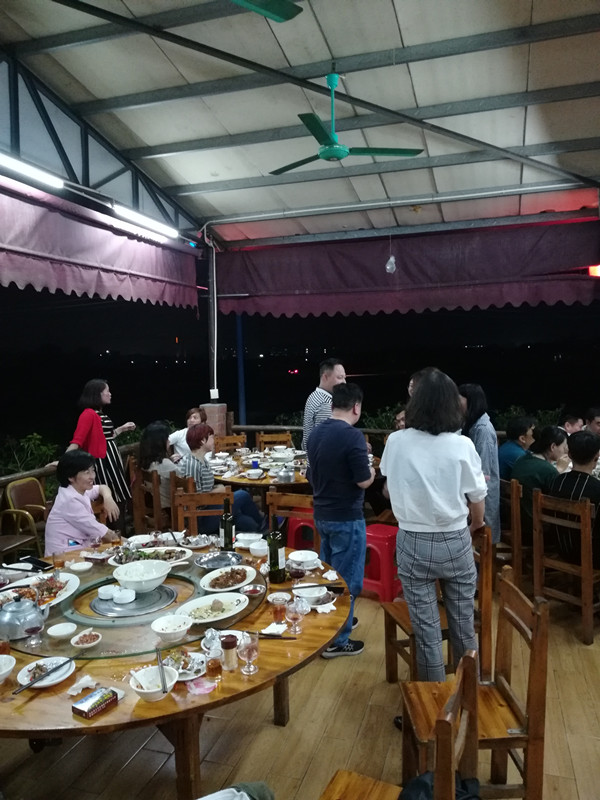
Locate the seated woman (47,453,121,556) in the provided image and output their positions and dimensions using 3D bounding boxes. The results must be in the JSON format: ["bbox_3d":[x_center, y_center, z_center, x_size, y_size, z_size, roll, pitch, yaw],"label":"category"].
[{"bbox_3d":[-1.102,0.921,3.499,0.640,1.270,0.480,-1,4,5],"label":"seated woman"}]

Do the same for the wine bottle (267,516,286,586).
[{"bbox_3d":[-0.106,0.674,2.739,0.077,0.306,0.077,-1,4,0],"label":"wine bottle"}]

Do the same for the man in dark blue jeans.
[{"bbox_3d":[0.259,0.702,3.737,0.400,1.620,0.480,-4,5,-36],"label":"man in dark blue jeans"}]

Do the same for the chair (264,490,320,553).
[{"bbox_3d":[-0.104,1.041,3.822,0.400,0.890,0.450,1,4,20],"label":"chair"}]

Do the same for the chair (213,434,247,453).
[{"bbox_3d":[-0.716,0.838,6.822,0.400,0.890,0.450,-3,4,-25],"label":"chair"}]

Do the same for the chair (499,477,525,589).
[{"bbox_3d":[1.580,0.990,4.430,0.460,0.900,0.410,-3,5,-31],"label":"chair"}]

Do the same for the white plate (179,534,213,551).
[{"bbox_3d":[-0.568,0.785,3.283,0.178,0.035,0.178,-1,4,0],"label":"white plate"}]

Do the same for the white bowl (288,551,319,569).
[{"bbox_3d":[0.019,0.796,2.948,0.140,0.057,0.140,-1,4,0],"label":"white bowl"}]

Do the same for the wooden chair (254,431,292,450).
[{"bbox_3d":[-0.280,0.829,6.881,0.400,0.890,0.450,-1,4,-2],"label":"wooden chair"}]

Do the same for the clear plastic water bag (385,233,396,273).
[{"bbox_3d":[1.028,-1.670,6.804,0.120,0.460,0.120,-1,4,0],"label":"clear plastic water bag"}]

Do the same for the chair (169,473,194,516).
[{"bbox_3d":[-0.750,1.013,4.769,0.460,0.900,0.410,-4,5,-34],"label":"chair"}]

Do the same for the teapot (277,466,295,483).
[{"bbox_3d":[-0.122,0.606,5.003,0.170,0.136,0.145,2,5,35],"label":"teapot"}]

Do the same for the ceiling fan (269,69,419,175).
[{"bbox_3d":[0.232,-2.088,4.389,1.300,0.640,1.240,1,4,18],"label":"ceiling fan"}]

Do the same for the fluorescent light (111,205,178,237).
[{"bbox_3d":[-1.514,-1.781,6.055,0.090,0.090,1.220,1,4,18],"label":"fluorescent light"}]

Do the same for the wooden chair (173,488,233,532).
[{"bbox_3d":[-0.609,1.045,3.853,0.400,0.890,0.450,-1,4,-7],"label":"wooden chair"}]

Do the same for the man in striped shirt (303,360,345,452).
[{"bbox_3d":[0.251,0.563,4.500,0.340,1.740,0.500,2,5,37],"label":"man in striped shirt"}]

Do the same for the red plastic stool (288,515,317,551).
[{"bbox_3d":[0.042,1.170,5.030,0.300,0.460,0.300,-1,4,0],"label":"red plastic stool"}]

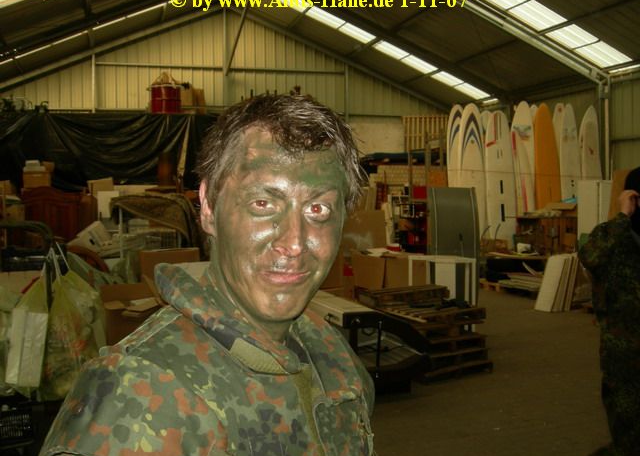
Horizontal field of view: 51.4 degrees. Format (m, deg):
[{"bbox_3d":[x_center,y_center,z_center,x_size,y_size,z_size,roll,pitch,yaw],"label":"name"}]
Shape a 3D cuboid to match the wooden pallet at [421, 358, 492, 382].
[{"bbox_3d":[0.899,1.227,6.301,0.800,0.125,1.200,-3,4,-32],"label":"wooden pallet"}]

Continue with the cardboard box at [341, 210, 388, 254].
[{"bbox_3d":[0.532,0.039,8.750,0.620,0.530,0.420,-1,4,-3],"label":"cardboard box"}]

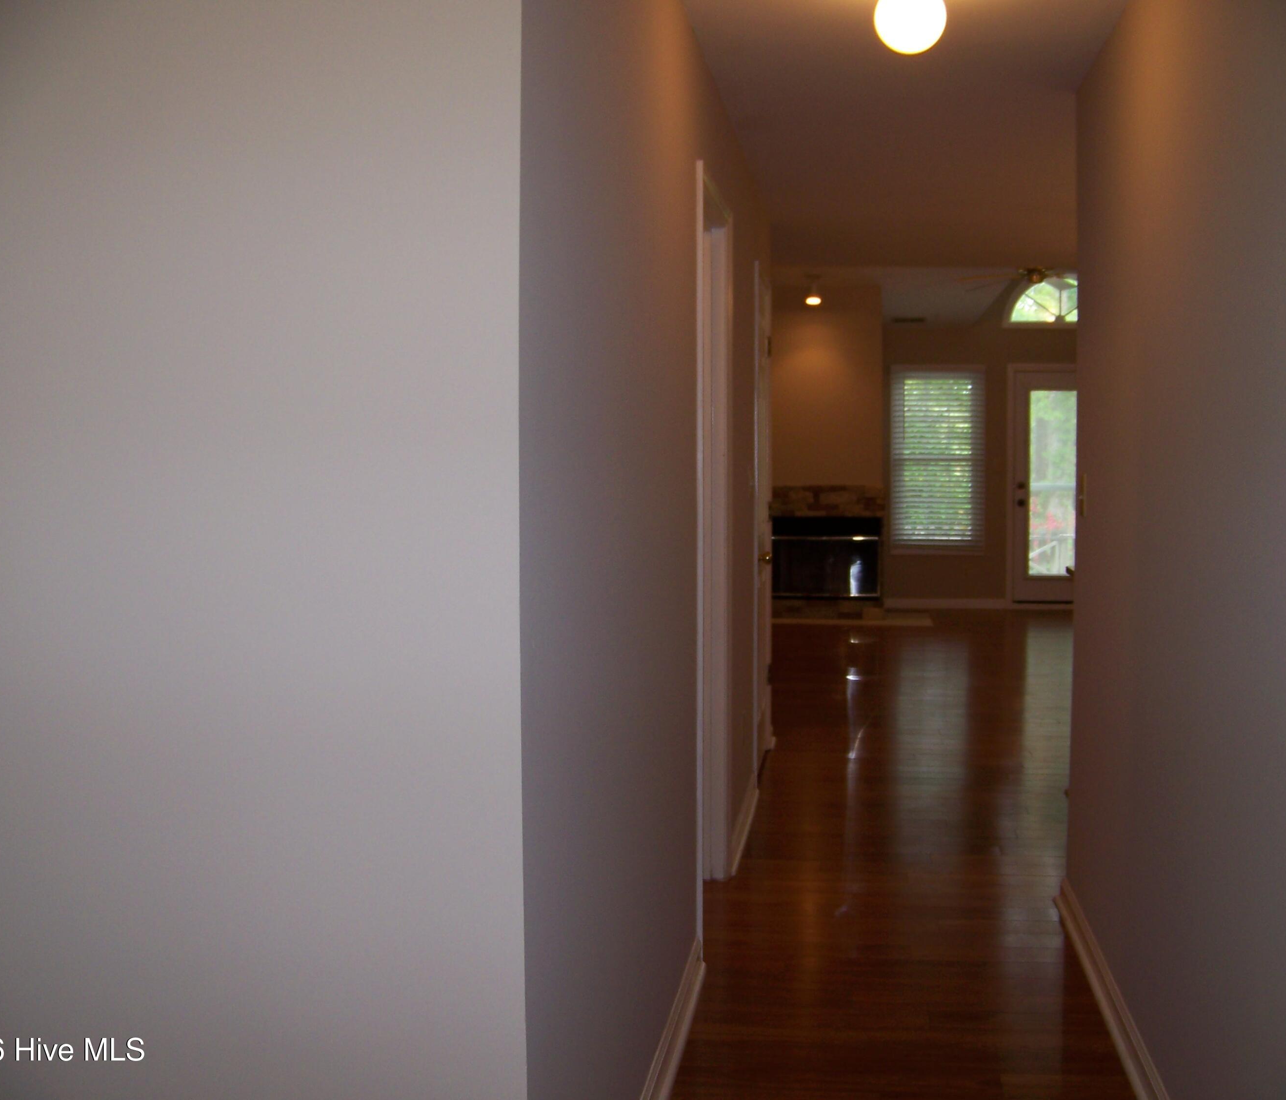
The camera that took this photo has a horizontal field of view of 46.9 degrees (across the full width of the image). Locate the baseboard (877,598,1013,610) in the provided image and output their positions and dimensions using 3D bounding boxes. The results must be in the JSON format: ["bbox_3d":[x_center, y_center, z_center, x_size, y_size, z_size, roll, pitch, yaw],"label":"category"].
[{"bbox_3d":[2.668,0.480,13.111,1.083,0.096,0.025,0,4,8],"label":"baseboard"}]

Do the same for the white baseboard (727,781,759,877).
[{"bbox_3d":[0.384,0.977,5.409,0.028,0.086,1.200,0,4,8],"label":"white baseboard"}]

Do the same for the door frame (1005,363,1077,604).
[{"bbox_3d":[3.654,-0.548,12.932,0.951,2.156,0.132,0,4,8],"label":"door frame"}]

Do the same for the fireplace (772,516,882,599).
[{"bbox_3d":[1.542,0.052,12.599,0.957,0.693,0.425,0,4,8],"label":"fireplace"}]

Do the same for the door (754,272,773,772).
[{"bbox_3d":[0.470,-0.108,6.410,0.132,2.125,0.936,0,4,8],"label":"door"}]

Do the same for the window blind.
[{"bbox_3d":[2.599,-0.806,13.022,0.820,1.579,0.061,0,4,8],"label":"window blind"}]

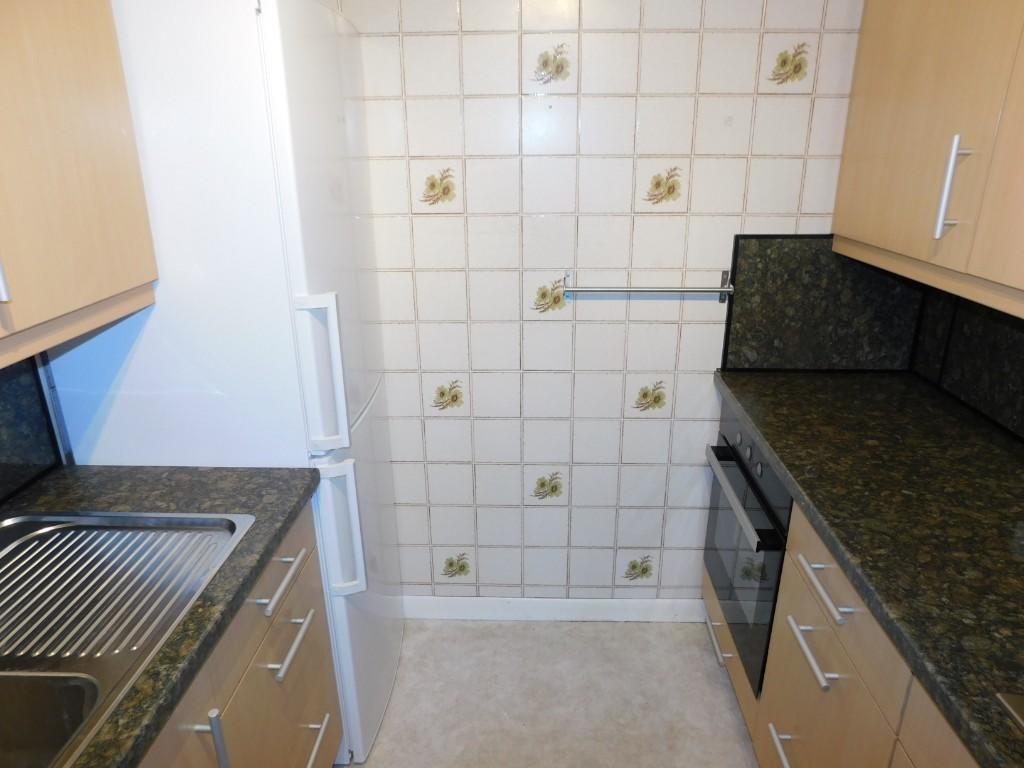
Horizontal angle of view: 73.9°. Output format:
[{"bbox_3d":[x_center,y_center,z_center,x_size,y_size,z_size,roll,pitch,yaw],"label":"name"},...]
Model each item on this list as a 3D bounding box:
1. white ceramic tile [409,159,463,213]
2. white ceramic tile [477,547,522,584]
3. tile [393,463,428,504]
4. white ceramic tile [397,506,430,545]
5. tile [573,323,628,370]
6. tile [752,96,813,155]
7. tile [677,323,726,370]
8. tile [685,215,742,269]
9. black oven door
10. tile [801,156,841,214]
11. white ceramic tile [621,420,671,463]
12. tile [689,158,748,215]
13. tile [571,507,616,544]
[{"bbox_3d":[-0.202,-0.539,1.865,0.150,0.150,0.010,0,20,1],"label":"white ceramic tile"},{"bbox_3d":[-0.041,0.608,2.280,0.151,0.150,0.009,0,19,1],"label":"white ceramic tile"},{"bbox_3d":[-0.350,0.323,2.200,0.150,0.150,0.009,0,20,2],"label":"tile"},{"bbox_3d":[-0.345,0.464,2.229,0.150,0.150,0.009,0,20,2],"label":"white ceramic tile"},{"bbox_3d":[0.258,-0.108,2.008,0.150,0.150,0.009,0,20,2],"label":"tile"},{"bbox_3d":[0.709,-0.680,1.791,0.150,0.150,0.009,0,20,2],"label":"tile"},{"bbox_3d":[0.566,-0.109,2.008,0.150,0.150,0.010,0,20,1],"label":"tile"},{"bbox_3d":[0.560,-0.394,1.897,0.150,0.150,0.009,0,20,2],"label":"tile"},{"bbox_3d":[0.614,0.464,1.879,0.075,0.466,0.591,0,19,3],"label":"black oven door"},{"bbox_3d":[0.869,-0.541,1.846,0.150,0.150,0.010,0,20,1],"label":"tile"},{"bbox_3d":[0.413,0.178,2.104,0.150,0.150,0.010,0,19,2],"label":"white ceramic tile"},{"bbox_3d":[0.563,-0.540,1.851,0.150,0.150,0.010,0,20,1],"label":"tile"},{"bbox_3d":[0.267,0.470,2.230,0.150,0.150,0.009,0,20,2],"label":"tile"}]

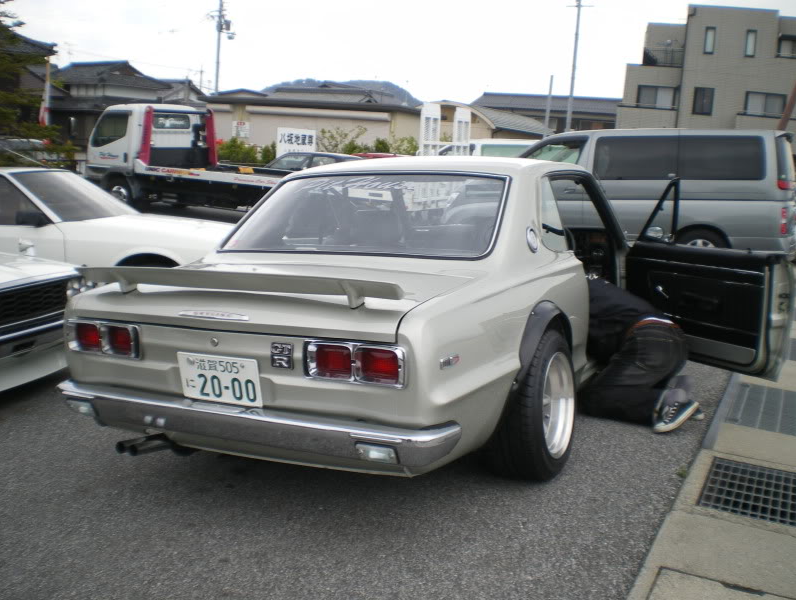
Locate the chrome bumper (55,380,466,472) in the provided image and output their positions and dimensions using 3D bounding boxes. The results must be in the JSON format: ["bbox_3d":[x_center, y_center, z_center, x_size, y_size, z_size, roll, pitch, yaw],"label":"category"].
[{"bbox_3d":[-0.556,0.388,2.767,1.570,0.130,0.260,3,9,27],"label":"chrome bumper"}]

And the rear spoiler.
[{"bbox_3d":[-0.542,-0.043,2.746,1.310,0.095,0.130,3,9,27],"label":"rear spoiler"}]

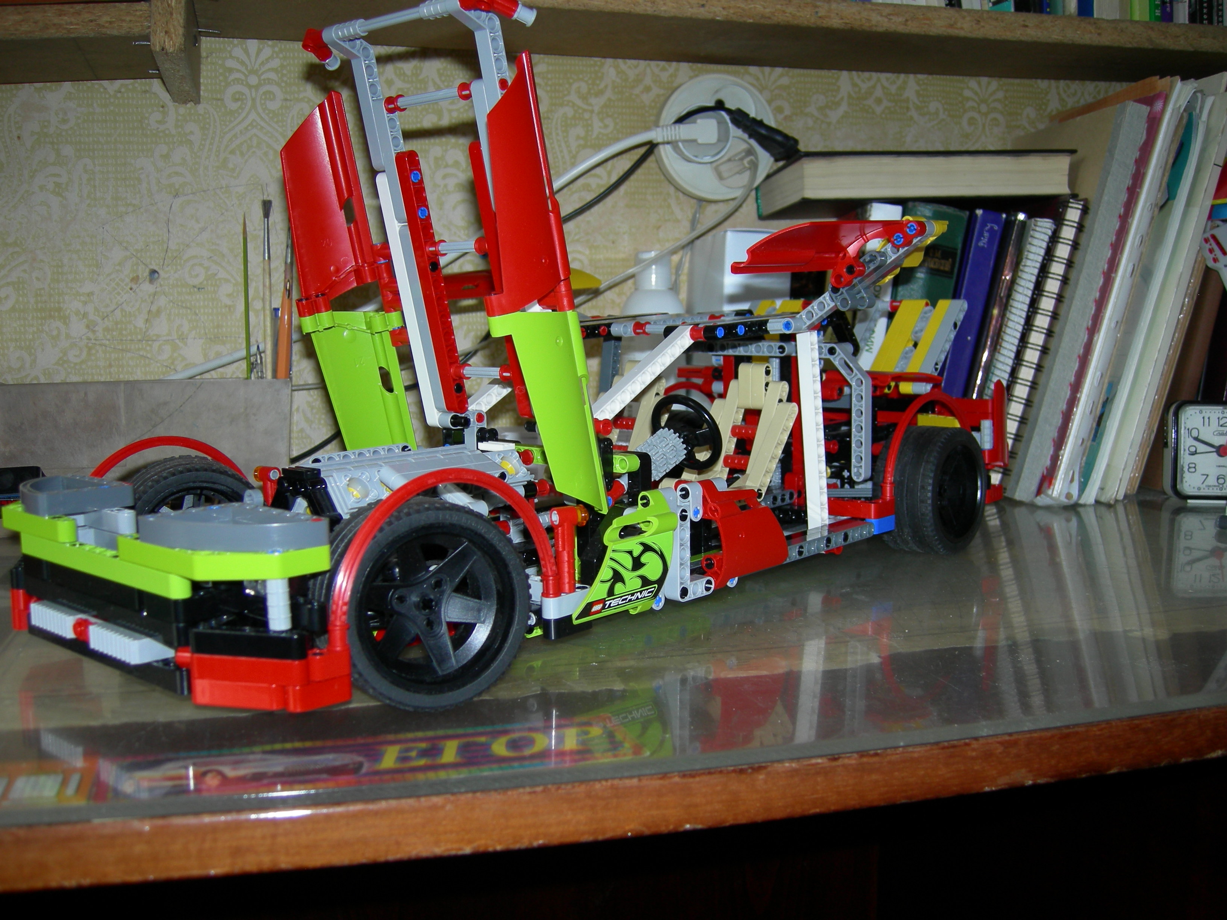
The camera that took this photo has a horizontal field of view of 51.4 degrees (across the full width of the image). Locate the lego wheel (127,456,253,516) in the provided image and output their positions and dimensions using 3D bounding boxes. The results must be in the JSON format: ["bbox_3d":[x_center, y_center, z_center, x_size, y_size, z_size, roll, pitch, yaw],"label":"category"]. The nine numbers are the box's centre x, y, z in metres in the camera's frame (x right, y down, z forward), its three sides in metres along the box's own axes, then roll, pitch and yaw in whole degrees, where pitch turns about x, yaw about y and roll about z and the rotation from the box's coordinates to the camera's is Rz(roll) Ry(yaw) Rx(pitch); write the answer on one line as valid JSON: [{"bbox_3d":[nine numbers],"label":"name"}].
[{"bbox_3d":[-0.192,0.033,0.577,0.069,0.069,0.036,-4,8,-30],"label":"lego wheel"}]

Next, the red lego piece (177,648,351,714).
[{"bbox_3d":[-0.111,0.068,0.411,0.044,0.018,0.040,6,9,42],"label":"red lego piece"}]

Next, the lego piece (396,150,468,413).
[{"bbox_3d":[-0.081,-0.079,0.573,0.008,0.120,0.008,5,22,42],"label":"lego piece"}]

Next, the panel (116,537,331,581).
[{"bbox_3d":[-0.131,0.031,0.427,0.072,0.008,0.040,6,9,42],"label":"panel"}]

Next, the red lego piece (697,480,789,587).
[{"bbox_3d":[0.056,0.030,0.559,0.020,0.046,0.054,6,9,42],"label":"red lego piece"}]

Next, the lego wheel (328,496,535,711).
[{"bbox_3d":[-0.065,0.048,0.434,0.069,0.069,0.036,-4,8,-29],"label":"lego wheel"}]

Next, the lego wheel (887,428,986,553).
[{"bbox_3d":[0.171,0.017,0.680,0.034,0.069,0.069,6,9,42],"label":"lego wheel"}]

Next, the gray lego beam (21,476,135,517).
[{"bbox_3d":[-0.219,0.014,0.507,0.056,0.008,0.040,6,9,42],"label":"gray lego beam"}]

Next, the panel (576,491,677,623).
[{"bbox_3d":[0.005,0.038,0.503,0.018,0.048,0.054,6,9,42],"label":"panel"}]

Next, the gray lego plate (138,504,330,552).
[{"bbox_3d":[-0.125,0.024,0.420,0.056,0.008,0.040,6,9,42],"label":"gray lego plate"}]

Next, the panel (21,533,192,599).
[{"bbox_3d":[-0.183,0.036,0.454,0.120,0.008,0.008,6,9,42],"label":"panel"}]

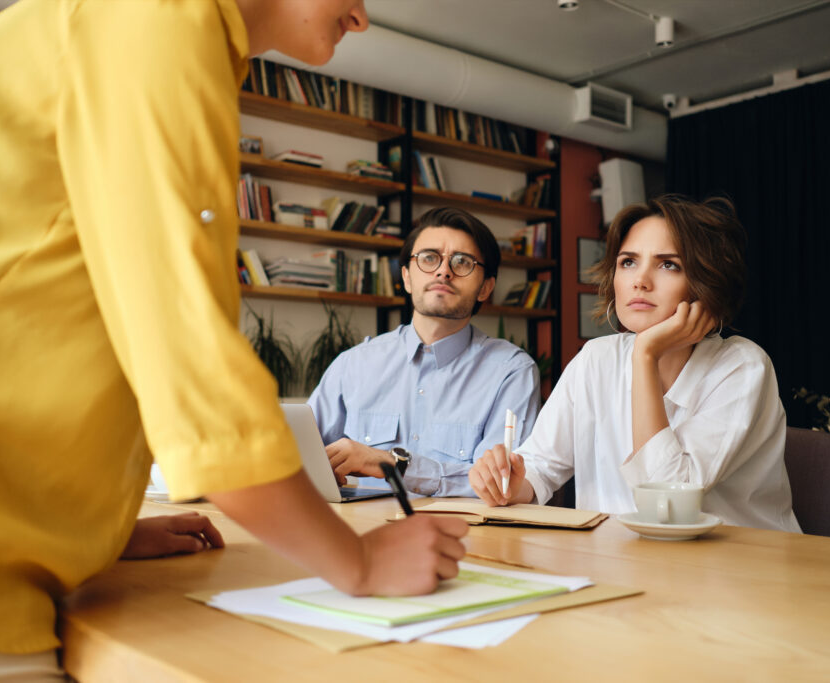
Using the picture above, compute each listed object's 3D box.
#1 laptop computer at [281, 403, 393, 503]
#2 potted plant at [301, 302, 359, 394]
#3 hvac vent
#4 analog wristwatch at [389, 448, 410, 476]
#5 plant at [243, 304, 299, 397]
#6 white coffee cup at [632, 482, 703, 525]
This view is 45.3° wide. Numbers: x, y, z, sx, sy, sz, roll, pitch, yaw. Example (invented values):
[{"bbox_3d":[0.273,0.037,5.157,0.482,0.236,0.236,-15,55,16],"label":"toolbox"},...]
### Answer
[{"bbox_3d":[-0.225,0.199,1.894,0.290,0.186,0.303,-2,-4,32],"label":"laptop computer"},{"bbox_3d":[-0.451,0.041,5.380,0.310,0.500,0.300,0,-3,0],"label":"potted plant"},{"bbox_3d":[1.183,-1.470,6.270,0.420,0.217,0.140,3,-4,-40],"label":"hvac vent"},{"bbox_3d":[-0.027,0.233,1.920,0.043,0.058,0.062,22,25,2],"label":"analog wristwatch"},{"bbox_3d":[-0.748,0.044,5.150,0.330,0.490,0.310,0,-3,0],"label":"plant"},{"bbox_3d":[0.349,0.231,1.375,0.096,0.058,0.117,-1,-3,19],"label":"white coffee cup"}]

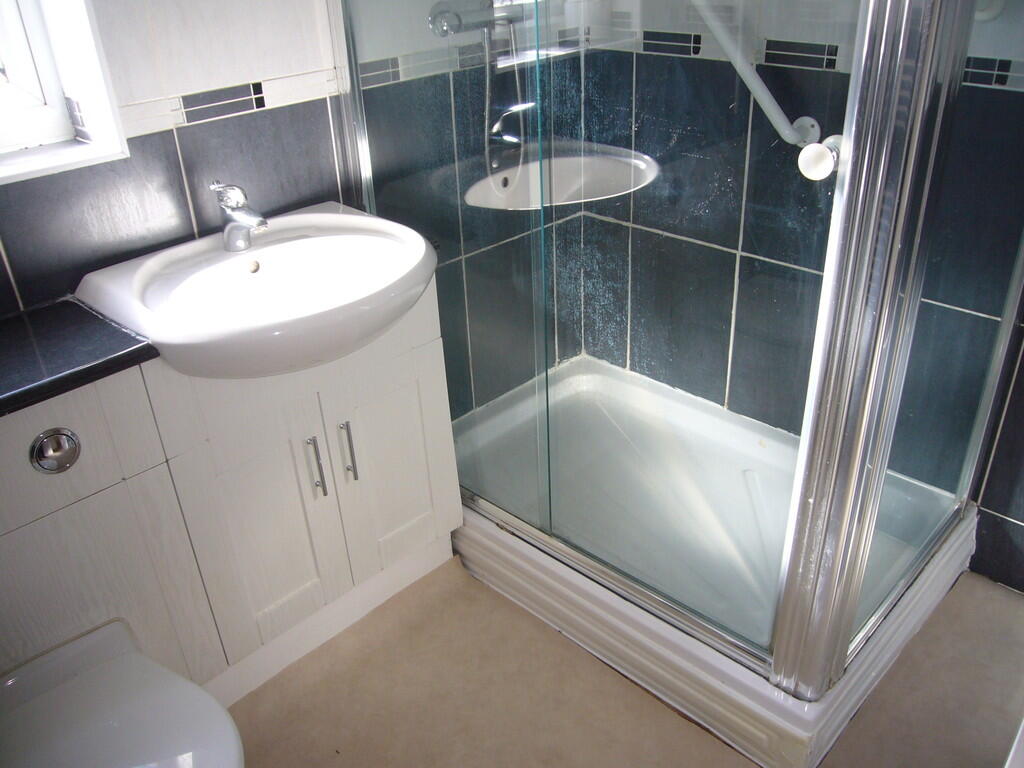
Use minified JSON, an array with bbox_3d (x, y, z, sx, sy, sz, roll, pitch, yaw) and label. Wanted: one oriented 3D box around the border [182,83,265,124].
[{"bbox_3d":[-0.532,-0.522,1.535,0.166,0.048,0.010,-27,37,-37],"label":"border"}]

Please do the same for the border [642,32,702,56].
[{"bbox_3d":[0.380,-0.808,1.965,0.010,0.048,0.166,-27,37,-37],"label":"border"}]

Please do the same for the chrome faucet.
[{"bbox_3d":[-0.499,-0.301,1.465,0.080,0.138,0.128,-27,37,-37],"label":"chrome faucet"}]

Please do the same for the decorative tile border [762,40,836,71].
[{"bbox_3d":[0.611,-0.697,1.754,0.010,0.048,0.166,-27,37,-37],"label":"decorative tile border"}]

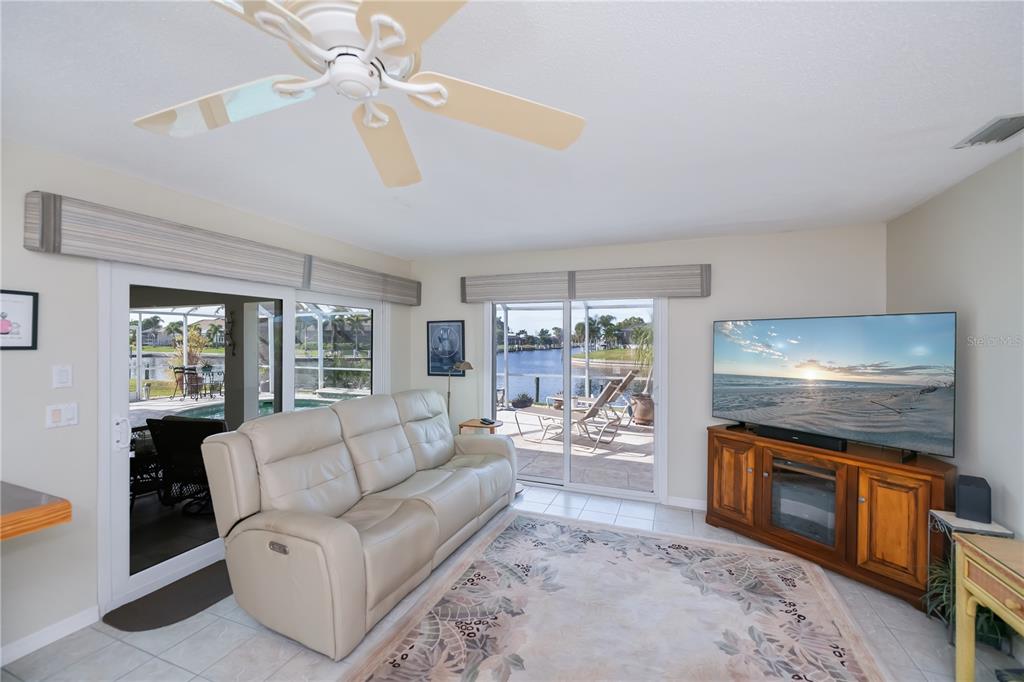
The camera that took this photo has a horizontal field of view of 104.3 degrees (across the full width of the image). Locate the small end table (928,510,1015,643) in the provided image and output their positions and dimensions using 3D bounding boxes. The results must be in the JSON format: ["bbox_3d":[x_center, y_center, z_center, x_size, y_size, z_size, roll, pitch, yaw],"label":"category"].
[{"bbox_3d":[2.380,1.242,2.079,0.230,0.595,0.230,1,0,21],"label":"small end table"}]

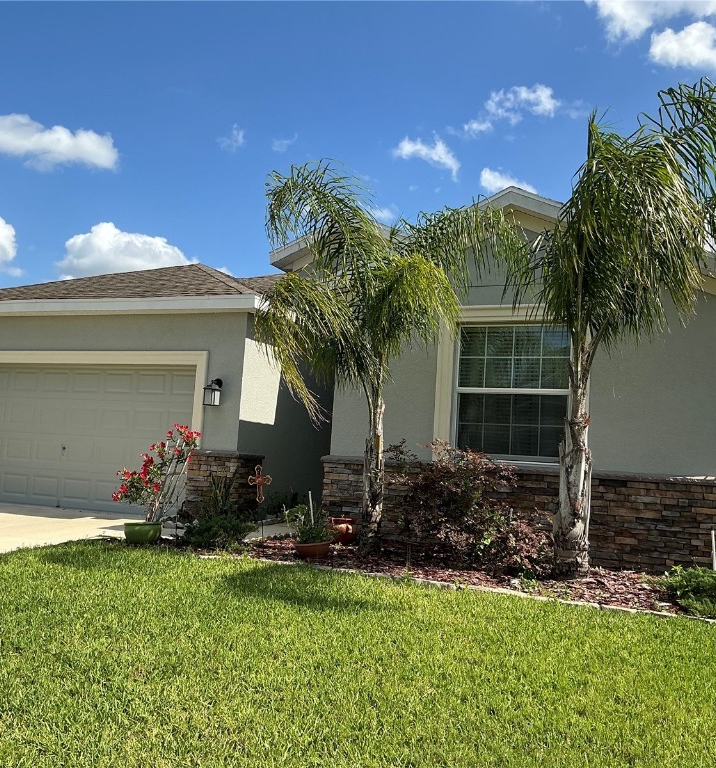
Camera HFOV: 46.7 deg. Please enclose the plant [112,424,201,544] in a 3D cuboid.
[{"bbox_3d":[-2.129,1.072,8.750,0.880,1.220,0.600,4,-5,-13],"label":"plant"}]

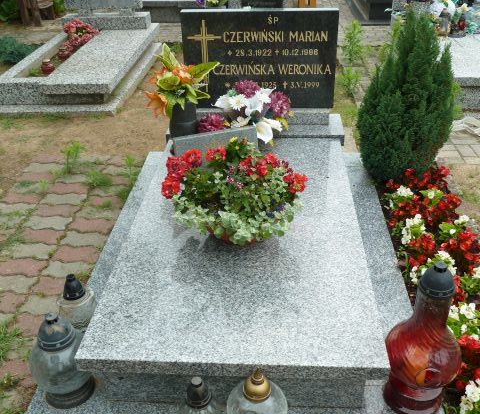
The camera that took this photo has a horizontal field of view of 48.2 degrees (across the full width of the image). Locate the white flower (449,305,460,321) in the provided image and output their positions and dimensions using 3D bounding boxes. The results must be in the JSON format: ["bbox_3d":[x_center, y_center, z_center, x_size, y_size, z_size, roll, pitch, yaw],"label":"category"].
[{"bbox_3d":[0.699,0.348,1.751,0.042,0.045,0.040,0,31,4],"label":"white flower"}]

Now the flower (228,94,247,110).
[{"bbox_3d":[-0.013,-0.534,2.729,0.085,0.075,0.050,0,31,4],"label":"flower"}]

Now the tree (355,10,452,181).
[{"bbox_3d":[0.836,-0.557,2.673,0.470,0.830,0.470,0,32,4],"label":"tree"}]

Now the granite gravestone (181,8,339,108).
[{"bbox_3d":[0.104,-0.760,2.779,0.776,0.497,0.075,0,30,4],"label":"granite gravestone"}]

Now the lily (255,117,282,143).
[{"bbox_3d":[0.136,-0.366,2.566,0.115,0.100,0.100,0,32,4],"label":"lily"}]

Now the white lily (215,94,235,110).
[{"bbox_3d":[-0.076,-0.513,2.630,0.085,0.075,0.075,0,32,4],"label":"white lily"}]

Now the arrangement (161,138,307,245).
[{"bbox_3d":[-0.014,-0.068,1.939,0.500,0.360,0.450,0,32,4],"label":"arrangement"}]

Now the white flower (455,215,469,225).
[{"bbox_3d":[0.926,0.057,2.243,0.060,0.040,0.050,0,31,4],"label":"white flower"}]

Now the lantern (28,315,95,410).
[{"bbox_3d":[-0.519,0.433,1.552,0.180,0.290,0.180,0,31,4],"label":"lantern"}]

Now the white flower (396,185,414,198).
[{"bbox_3d":[0.761,-0.071,2.465,0.080,0.045,0.065,0,31,4],"label":"white flower"}]

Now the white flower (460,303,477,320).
[{"bbox_3d":[0.714,0.326,1.675,0.050,0.050,0.050,0,32,4],"label":"white flower"}]

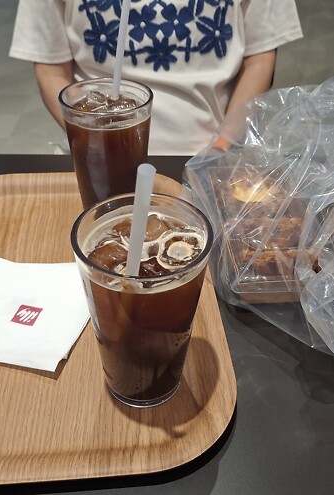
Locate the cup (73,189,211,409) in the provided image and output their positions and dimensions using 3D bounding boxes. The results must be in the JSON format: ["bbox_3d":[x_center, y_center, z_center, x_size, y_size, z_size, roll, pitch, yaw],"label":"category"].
[{"bbox_3d":[-0.018,0.049,0.356,0.088,0.159,0.088,1,41,-1],"label":"cup"}]

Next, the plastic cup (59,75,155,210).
[{"bbox_3d":[-0.059,-0.085,0.505,0.088,0.159,0.088,1,41,-1],"label":"plastic cup"}]

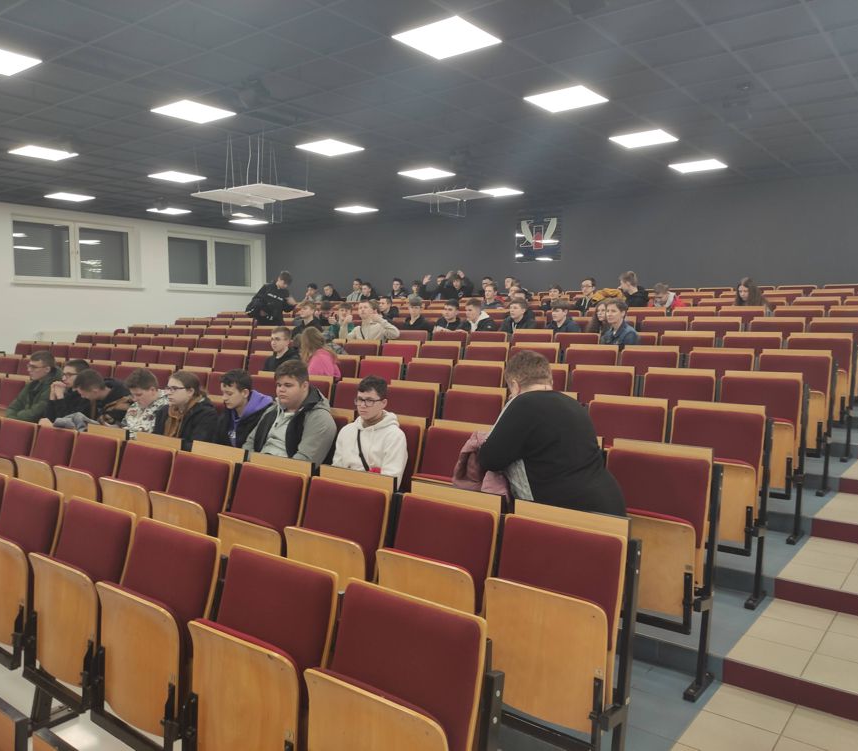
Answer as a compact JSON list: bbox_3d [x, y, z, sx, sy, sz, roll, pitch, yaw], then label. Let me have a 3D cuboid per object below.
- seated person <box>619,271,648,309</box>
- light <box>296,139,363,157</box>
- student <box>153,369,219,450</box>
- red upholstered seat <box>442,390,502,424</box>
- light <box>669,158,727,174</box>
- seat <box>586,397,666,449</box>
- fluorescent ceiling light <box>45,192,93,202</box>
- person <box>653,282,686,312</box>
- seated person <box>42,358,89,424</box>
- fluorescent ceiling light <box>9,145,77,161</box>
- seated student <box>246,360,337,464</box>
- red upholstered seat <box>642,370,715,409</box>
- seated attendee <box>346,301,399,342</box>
[{"bbox_3d":[2.671,-0.629,9.315,0.700,1.360,0.540,-2,5,-20],"label":"seated person"},{"bbox_3d":[-1.153,-2.678,8.454,0.600,0.060,0.600,4,6,38],"label":"light"},{"bbox_3d":[-1.691,0.591,4.863,0.750,1.240,0.520,-4,6,-44],"label":"student"},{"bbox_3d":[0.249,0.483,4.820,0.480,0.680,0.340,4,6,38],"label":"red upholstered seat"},{"bbox_3d":[3.464,-2.680,9.275,0.580,0.050,0.580,4,6,38],"label":"light"},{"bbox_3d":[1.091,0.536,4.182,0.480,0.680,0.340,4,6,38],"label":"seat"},{"bbox_3d":[-6.031,-3.012,12.140,0.600,0.060,0.600,4,6,38],"label":"fluorescent ceiling light"},{"bbox_3d":[2.937,-0.521,8.932,0.520,1.210,0.720,4,6,38],"label":"person"},{"bbox_3d":[-2.888,0.518,5.716,0.760,1.250,0.520,-4,6,-44],"label":"seated person"},{"bbox_3d":[-4.723,-2.741,8.864,0.600,0.060,0.600,4,6,38],"label":"fluorescent ceiling light"},{"bbox_3d":[-0.882,0.582,4.187,0.600,1.280,0.720,4,6,38],"label":"seated student"},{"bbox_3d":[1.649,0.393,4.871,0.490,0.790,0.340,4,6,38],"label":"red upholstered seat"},{"bbox_3d":[-0.687,-0.202,8.474,0.660,1.310,0.740,4,6,38],"label":"seated attendee"}]

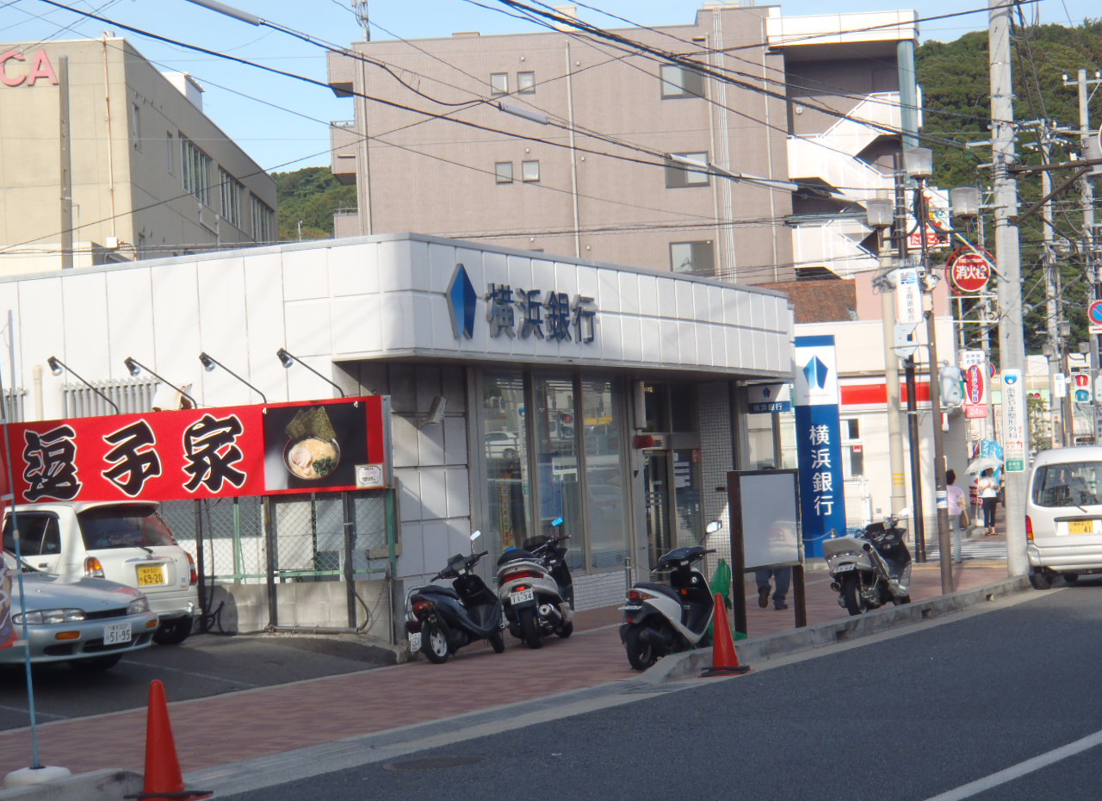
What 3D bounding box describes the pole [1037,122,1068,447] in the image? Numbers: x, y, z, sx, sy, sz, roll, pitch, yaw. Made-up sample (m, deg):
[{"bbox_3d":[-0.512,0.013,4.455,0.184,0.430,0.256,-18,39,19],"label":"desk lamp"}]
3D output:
[{"bbox_3d":[14.559,-2.322,60.134,0.420,11.721,0.420,-4,-2,27],"label":"pole"}]

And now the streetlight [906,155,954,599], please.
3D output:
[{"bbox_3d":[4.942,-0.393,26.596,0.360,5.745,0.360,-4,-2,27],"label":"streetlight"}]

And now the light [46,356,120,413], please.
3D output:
[{"bbox_3d":[-4.856,-0.151,21.564,0.130,0.597,1.112,-4,-2,26],"label":"light"}]

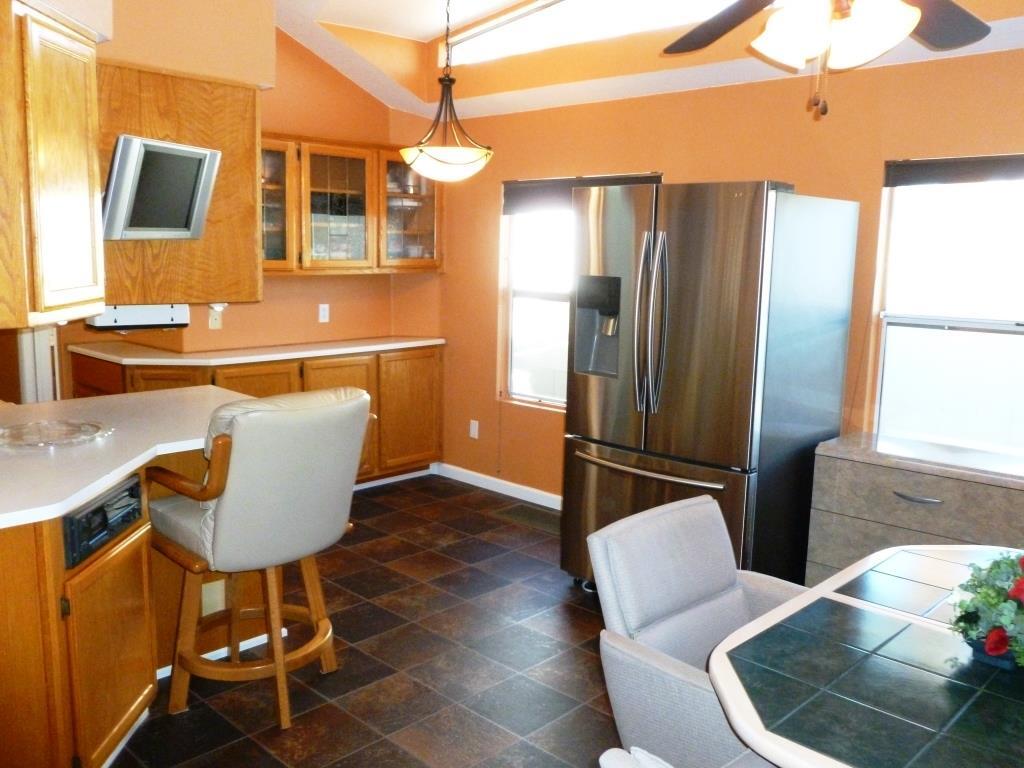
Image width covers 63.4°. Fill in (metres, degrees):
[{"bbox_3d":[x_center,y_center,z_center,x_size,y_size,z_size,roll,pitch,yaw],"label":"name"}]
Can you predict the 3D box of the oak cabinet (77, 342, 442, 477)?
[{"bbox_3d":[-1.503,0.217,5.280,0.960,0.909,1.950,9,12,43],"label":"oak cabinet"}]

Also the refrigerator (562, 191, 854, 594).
[{"bbox_3d":[0.833,0.070,3.668,0.912,1.788,0.855,9,12,41],"label":"refrigerator"}]

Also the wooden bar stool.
[{"bbox_3d":[-0.849,0.544,2.778,0.636,1.056,0.558,9,12,40],"label":"wooden bar stool"}]

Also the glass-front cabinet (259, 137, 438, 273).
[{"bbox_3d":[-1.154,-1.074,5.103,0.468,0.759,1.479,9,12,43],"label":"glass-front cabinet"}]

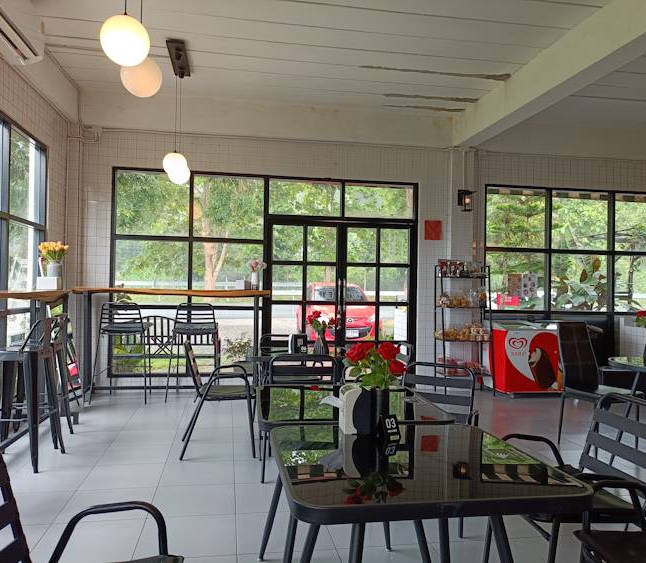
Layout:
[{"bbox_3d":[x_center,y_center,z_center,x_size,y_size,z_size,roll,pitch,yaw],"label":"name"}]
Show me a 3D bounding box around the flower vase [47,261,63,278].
[{"bbox_3d":[-2.274,-0.055,4.594,0.138,0.255,0.138,1,0,-10],"label":"flower vase"}]

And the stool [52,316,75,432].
[{"bbox_3d":[-2.170,0.745,4.122,0.449,0.949,0.439,1,0,-10],"label":"stool"}]

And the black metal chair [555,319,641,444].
[{"bbox_3d":[2.123,0.782,4.055,0.602,0.956,0.496,1,-1,-13],"label":"black metal chair"}]

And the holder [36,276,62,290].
[{"bbox_3d":[-2.291,0.020,4.549,0.162,0.111,0.153,1,-1,-10],"label":"holder"}]

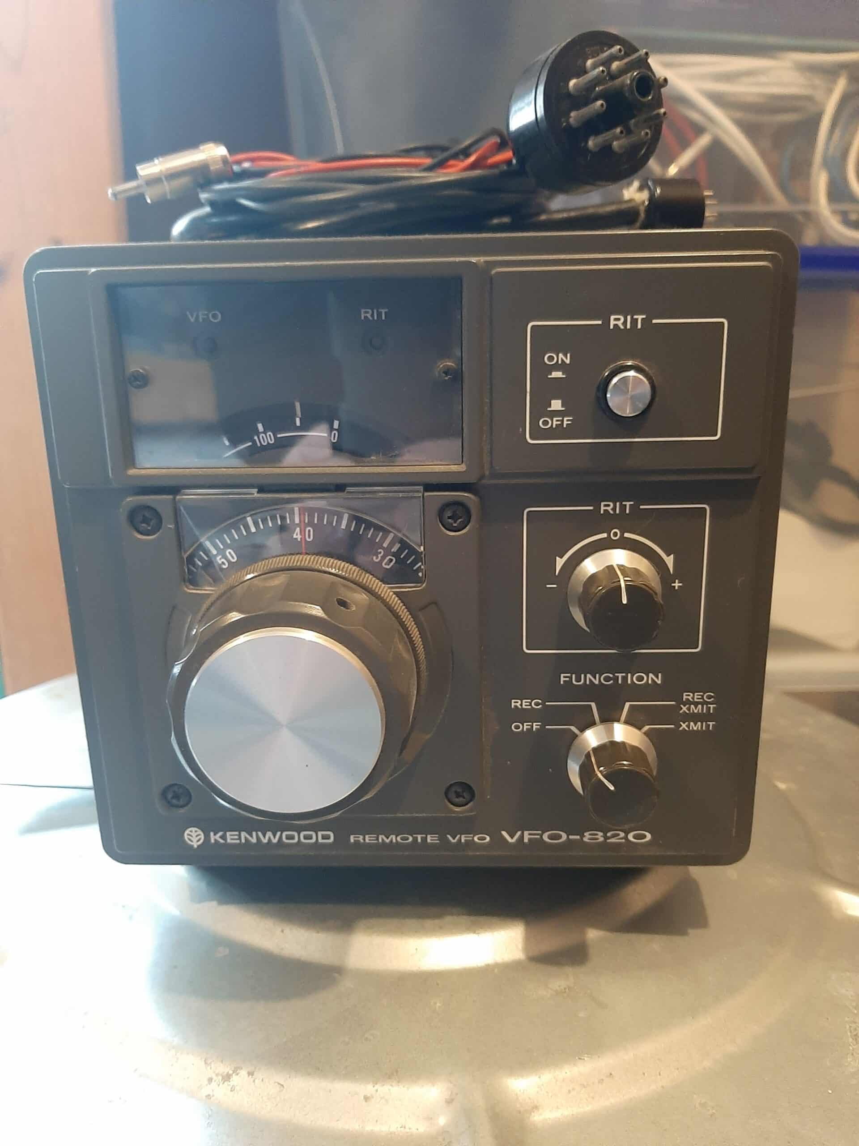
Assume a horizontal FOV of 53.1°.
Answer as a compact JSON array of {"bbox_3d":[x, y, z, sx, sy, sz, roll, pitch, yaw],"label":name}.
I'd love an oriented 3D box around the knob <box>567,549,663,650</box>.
[{"bbox_3d":[0.043,0.007,0.192,0.022,0.022,0.018,-1,15,2],"label":"knob"}]

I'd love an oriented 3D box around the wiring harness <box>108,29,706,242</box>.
[{"bbox_3d":[-0.002,-0.106,0.229,0.150,0.048,0.088,-1,15,2],"label":"wiring harness"}]

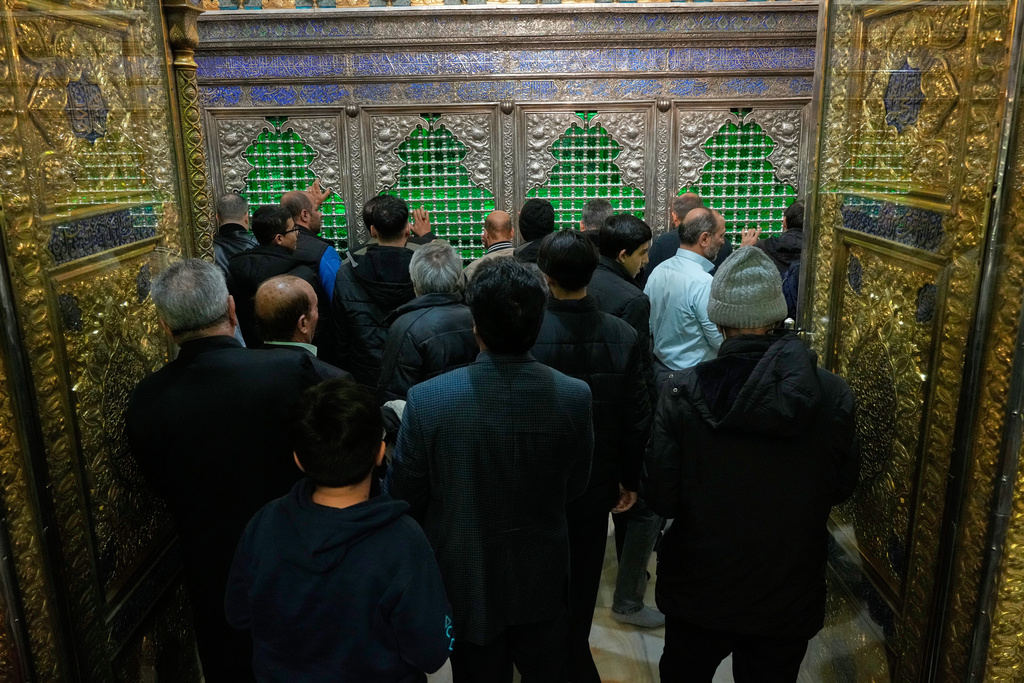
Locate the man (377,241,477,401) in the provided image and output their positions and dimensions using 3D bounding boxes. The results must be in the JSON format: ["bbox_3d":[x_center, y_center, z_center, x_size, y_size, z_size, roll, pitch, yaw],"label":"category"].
[{"bbox_3d":[-0.252,0.464,2.917,0.520,1.665,0.380,1,14,7],"label":"man"}]

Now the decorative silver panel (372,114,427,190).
[{"bbox_3d":[-0.640,-1.088,4.591,0.313,0.424,0.050,-1,14,0],"label":"decorative silver panel"}]

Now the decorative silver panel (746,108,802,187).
[{"bbox_3d":[1.505,-1.111,4.595,0.329,0.449,0.050,-1,14,0],"label":"decorative silver panel"}]

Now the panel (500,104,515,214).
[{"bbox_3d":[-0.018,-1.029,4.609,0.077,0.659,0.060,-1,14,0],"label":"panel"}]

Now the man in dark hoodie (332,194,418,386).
[{"bbox_3d":[-0.551,0.208,3.764,0.530,1.770,0.380,0,14,3],"label":"man in dark hoodie"}]

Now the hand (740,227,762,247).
[{"bbox_3d":[1.297,-0.560,4.312,0.105,0.140,0.080,-1,14,1],"label":"hand"}]

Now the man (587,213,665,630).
[{"bbox_3d":[0.398,0.356,3.190,0.370,1.728,0.490,-14,19,-42],"label":"man"}]

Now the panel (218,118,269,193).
[{"bbox_3d":[-1.458,-1.009,4.325,0.273,0.391,0.050,-1,14,1],"label":"panel"}]

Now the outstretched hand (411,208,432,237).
[{"bbox_3d":[-0.491,-0.645,4.317,0.110,0.160,0.070,-1,14,1],"label":"outstretched hand"}]

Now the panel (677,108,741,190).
[{"bbox_3d":[1.056,-1.036,4.282,0.343,0.418,0.050,-1,14,1],"label":"panel"}]

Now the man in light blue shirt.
[{"bbox_3d":[0.716,0.301,3.365,0.400,1.709,0.520,-12,18,-37],"label":"man in light blue shirt"}]

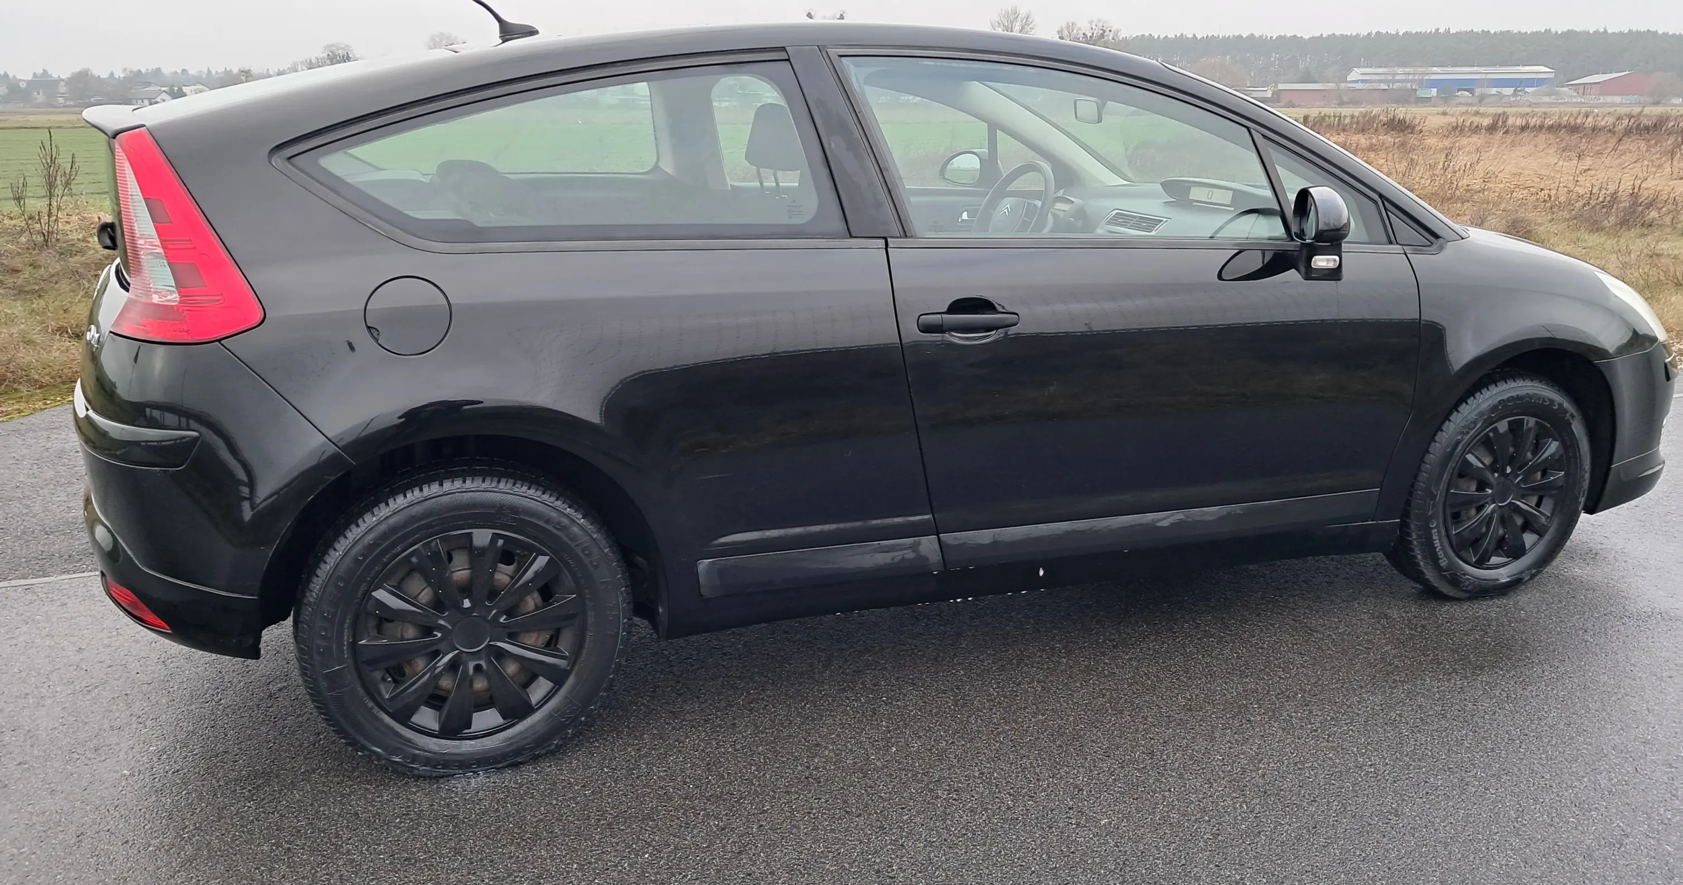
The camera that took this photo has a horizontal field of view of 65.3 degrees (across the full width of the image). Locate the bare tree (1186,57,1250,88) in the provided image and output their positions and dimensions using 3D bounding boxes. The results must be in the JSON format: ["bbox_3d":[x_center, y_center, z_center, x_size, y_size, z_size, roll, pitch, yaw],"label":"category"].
[{"bbox_3d":[88.963,-85.235,309.063,15.000,11.000,15.000,4,15,15],"label":"bare tree"}]

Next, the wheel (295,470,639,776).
[{"bbox_3d":[-0.735,0.349,2.589,0.632,0.632,0.205,-6,16,-20],"label":"wheel"}]

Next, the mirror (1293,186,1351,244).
[{"bbox_3d":[1.056,-0.500,2.884,0.095,0.132,0.165,-1,15,-5],"label":"mirror"}]

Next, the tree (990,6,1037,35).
[{"bbox_3d":[30.188,-67.143,228.281,9.500,16.800,9.500,2,15,7],"label":"tree"}]

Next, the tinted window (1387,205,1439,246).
[{"bbox_3d":[1.403,-0.534,3.223,0.166,0.102,0.040,-8,17,-28],"label":"tinted window"}]

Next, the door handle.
[{"bbox_3d":[0.264,-0.249,2.713,0.235,0.045,0.055,-6,16,-20],"label":"door handle"}]

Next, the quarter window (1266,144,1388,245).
[{"bbox_3d":[1.157,-0.597,3.132,0.300,0.270,0.040,-6,-6,-20],"label":"quarter window"}]

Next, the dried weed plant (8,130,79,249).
[{"bbox_3d":[-6.881,-2.160,11.204,0.540,0.981,0.500,-9,17,-30],"label":"dried weed plant"}]

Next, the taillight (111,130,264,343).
[{"bbox_3d":[-1.154,-0.364,2.277,0.265,0.365,0.245,-6,16,-20],"label":"taillight"}]

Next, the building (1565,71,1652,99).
[{"bbox_3d":[182.137,-83.154,309.155,14.500,7.200,20.000,2,15,8],"label":"building"}]

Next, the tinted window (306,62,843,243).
[{"bbox_3d":[-0.466,-0.548,2.482,0.990,0.375,0.050,-6,-7,-20],"label":"tinted window"}]

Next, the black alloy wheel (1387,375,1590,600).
[{"bbox_3d":[1.697,0.114,3.496,0.630,0.630,0.205,-6,16,-21],"label":"black alloy wheel"}]

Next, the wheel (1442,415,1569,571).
[{"bbox_3d":[1.712,0.119,3.462,0.430,0.430,0.150,-6,16,-20],"label":"wheel"}]

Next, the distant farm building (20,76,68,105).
[{"bbox_3d":[-166.915,-73.604,274.997,8.500,5.990,7.500,-3,15,-10],"label":"distant farm building"}]

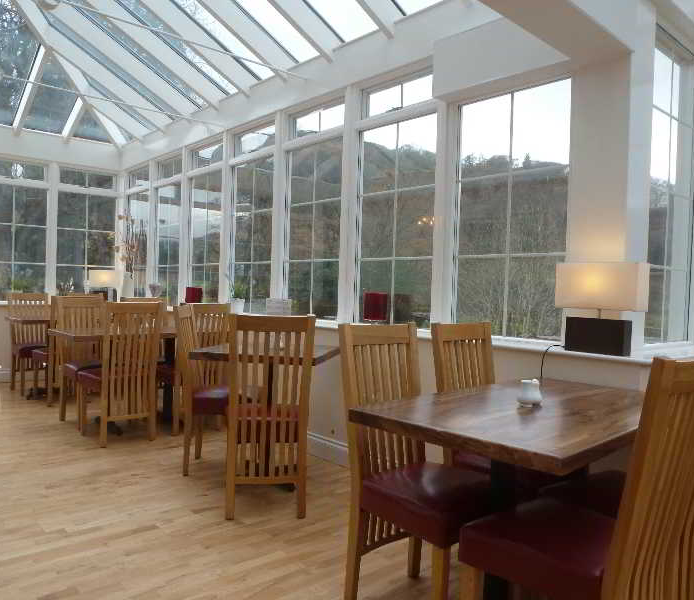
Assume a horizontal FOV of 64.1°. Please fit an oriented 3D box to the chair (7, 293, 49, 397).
[{"bbox_3d":[-3.253,0.448,5.819,0.430,1.020,0.550,0,2,-42],"label":"chair"}]

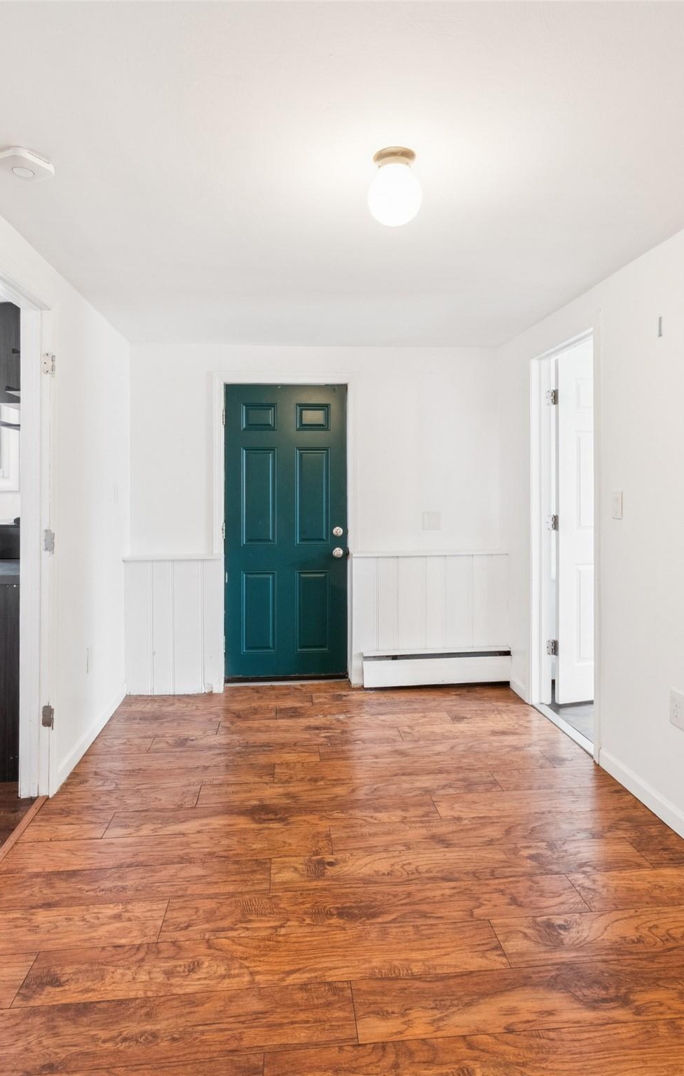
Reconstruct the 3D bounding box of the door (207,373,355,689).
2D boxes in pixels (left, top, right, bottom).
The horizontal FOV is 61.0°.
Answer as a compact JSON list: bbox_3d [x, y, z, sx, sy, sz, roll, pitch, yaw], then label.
[{"bbox_3d":[-0.397,-0.044,3.830,0.965,2.090,0.130,0,1,-6],"label":"door"}]

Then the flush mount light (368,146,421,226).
[{"bbox_3d":[0.156,-1.010,1.695,0.155,0.188,0.155,0,3,0],"label":"flush mount light"}]

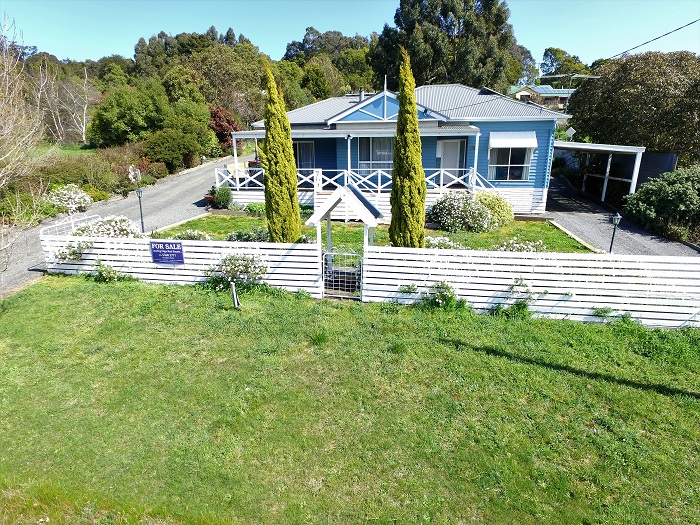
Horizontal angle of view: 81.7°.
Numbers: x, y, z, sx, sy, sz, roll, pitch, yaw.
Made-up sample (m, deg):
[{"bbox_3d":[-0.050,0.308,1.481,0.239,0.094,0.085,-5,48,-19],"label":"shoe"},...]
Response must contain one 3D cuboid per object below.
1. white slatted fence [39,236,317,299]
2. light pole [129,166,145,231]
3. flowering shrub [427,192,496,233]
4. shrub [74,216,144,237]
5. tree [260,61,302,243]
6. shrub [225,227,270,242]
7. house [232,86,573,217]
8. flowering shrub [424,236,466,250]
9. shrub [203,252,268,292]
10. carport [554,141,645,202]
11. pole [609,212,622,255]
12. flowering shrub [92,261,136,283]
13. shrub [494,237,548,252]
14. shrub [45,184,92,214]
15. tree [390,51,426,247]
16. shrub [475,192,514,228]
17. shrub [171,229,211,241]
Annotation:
[{"bbox_3d":[-4.567,0.082,10.561,7.863,1.379,0.120,2,15,9],"label":"white slatted fence"},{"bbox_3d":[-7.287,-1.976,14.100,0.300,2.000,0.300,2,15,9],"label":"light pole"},{"bbox_3d":[4.200,-1.967,15.083,2.450,1.383,2.000,2,15,9],"label":"flowering shrub"},{"bbox_3d":[-7.286,-0.812,12.200,1.900,1.150,1.400,2,15,9],"label":"shrub"},{"bbox_3d":[-1.675,-2.245,10.032,0.880,5.005,0.880,2,15,9],"label":"tree"},{"bbox_3d":[-2.757,-0.504,11.043,1.100,0.972,0.900,2,15,9],"label":"shrub"},{"bbox_3d":[2.662,-6.486,22.336,15.100,6.300,11.500,2,15,9],"label":"house"},{"bbox_3d":[2.454,-0.200,10.500,1.100,0.950,1.000,2,15,9],"label":"flowering shrub"},{"bbox_3d":[-2.857,0.249,10.053,1.420,0.981,0.750,2,15,9],"label":"shrub"},{"bbox_3d":[11.458,-4.618,21.067,3.750,3.100,6.200,2,15,9],"label":"carport"},{"bbox_3d":[6.814,-0.546,10.456,0.230,1.511,0.230,2,15,9],"label":"pole"},{"bbox_3d":[-6.199,0.175,10.600,1.000,0.600,0.600,2,15,9],"label":"flowering shrub"},{"bbox_3d":[4.300,-0.129,10.200,1.350,1.000,1.100,2,15,9],"label":"shrub"},{"bbox_3d":[-11.764,-2.737,16.900,1.800,1.200,1.400,2,15,9],"label":"shrub"},{"bbox_3d":[1.387,-2.203,9.524,0.880,5.156,0.880,2,15,9],"label":"tree"},{"bbox_3d":[5.713,-2.211,16.100,1.600,1.250,1.400,2,15,9],"label":"shrub"},{"bbox_3d":[-4.654,-0.563,11.800,1.200,0.950,1.000,2,15,9],"label":"shrub"}]

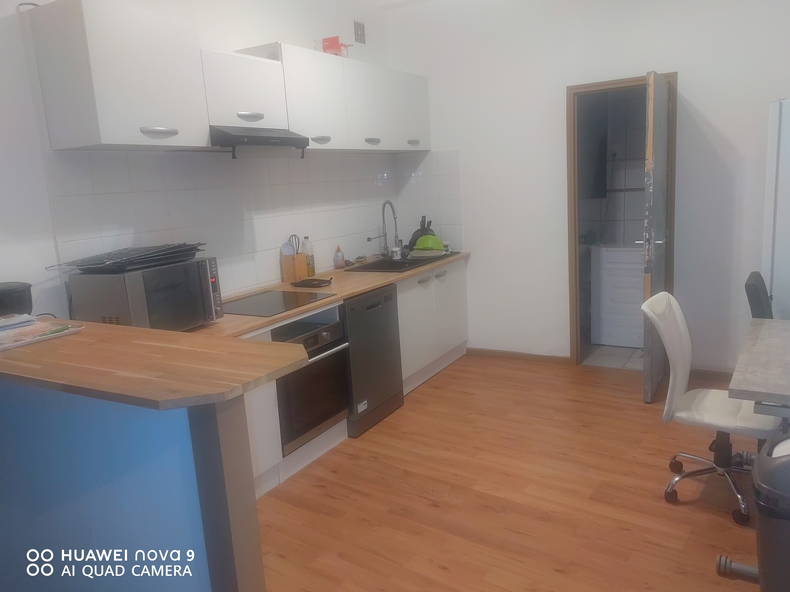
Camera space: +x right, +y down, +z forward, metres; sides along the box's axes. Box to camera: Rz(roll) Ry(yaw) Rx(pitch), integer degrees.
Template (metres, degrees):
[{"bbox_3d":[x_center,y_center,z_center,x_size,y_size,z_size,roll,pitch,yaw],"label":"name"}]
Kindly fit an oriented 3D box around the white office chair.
[{"bbox_3d":[1.406,0.440,2.689,0.570,0.925,0.510,3,12,31],"label":"white office chair"}]

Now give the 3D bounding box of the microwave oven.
[{"bbox_3d":[-1.119,0.006,2.816,0.360,0.295,0.515,1,12,25],"label":"microwave oven"}]

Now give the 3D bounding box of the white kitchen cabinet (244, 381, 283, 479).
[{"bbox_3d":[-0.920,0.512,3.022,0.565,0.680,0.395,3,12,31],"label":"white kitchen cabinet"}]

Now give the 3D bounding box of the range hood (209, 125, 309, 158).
[{"bbox_3d":[-0.838,-0.838,3.395,0.460,0.160,0.595,3,12,31],"label":"range hood"}]

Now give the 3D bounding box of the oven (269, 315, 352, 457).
[{"bbox_3d":[-0.654,0.459,3.429,0.560,0.588,0.590,3,12,31],"label":"oven"}]

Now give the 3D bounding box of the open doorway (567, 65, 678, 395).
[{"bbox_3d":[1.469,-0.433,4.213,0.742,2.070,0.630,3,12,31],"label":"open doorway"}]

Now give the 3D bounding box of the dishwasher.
[{"bbox_3d":[-0.374,0.372,3.952,0.605,0.815,0.605,3,12,31],"label":"dishwasher"}]

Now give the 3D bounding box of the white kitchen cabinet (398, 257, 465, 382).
[{"bbox_3d":[0.047,0.141,4.648,0.565,0.680,1.050,3,12,31],"label":"white kitchen cabinet"}]

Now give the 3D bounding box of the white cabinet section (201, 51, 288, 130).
[{"bbox_3d":[-0.892,-1.039,3.223,0.340,0.345,0.598,2,12,29],"label":"white cabinet section"}]

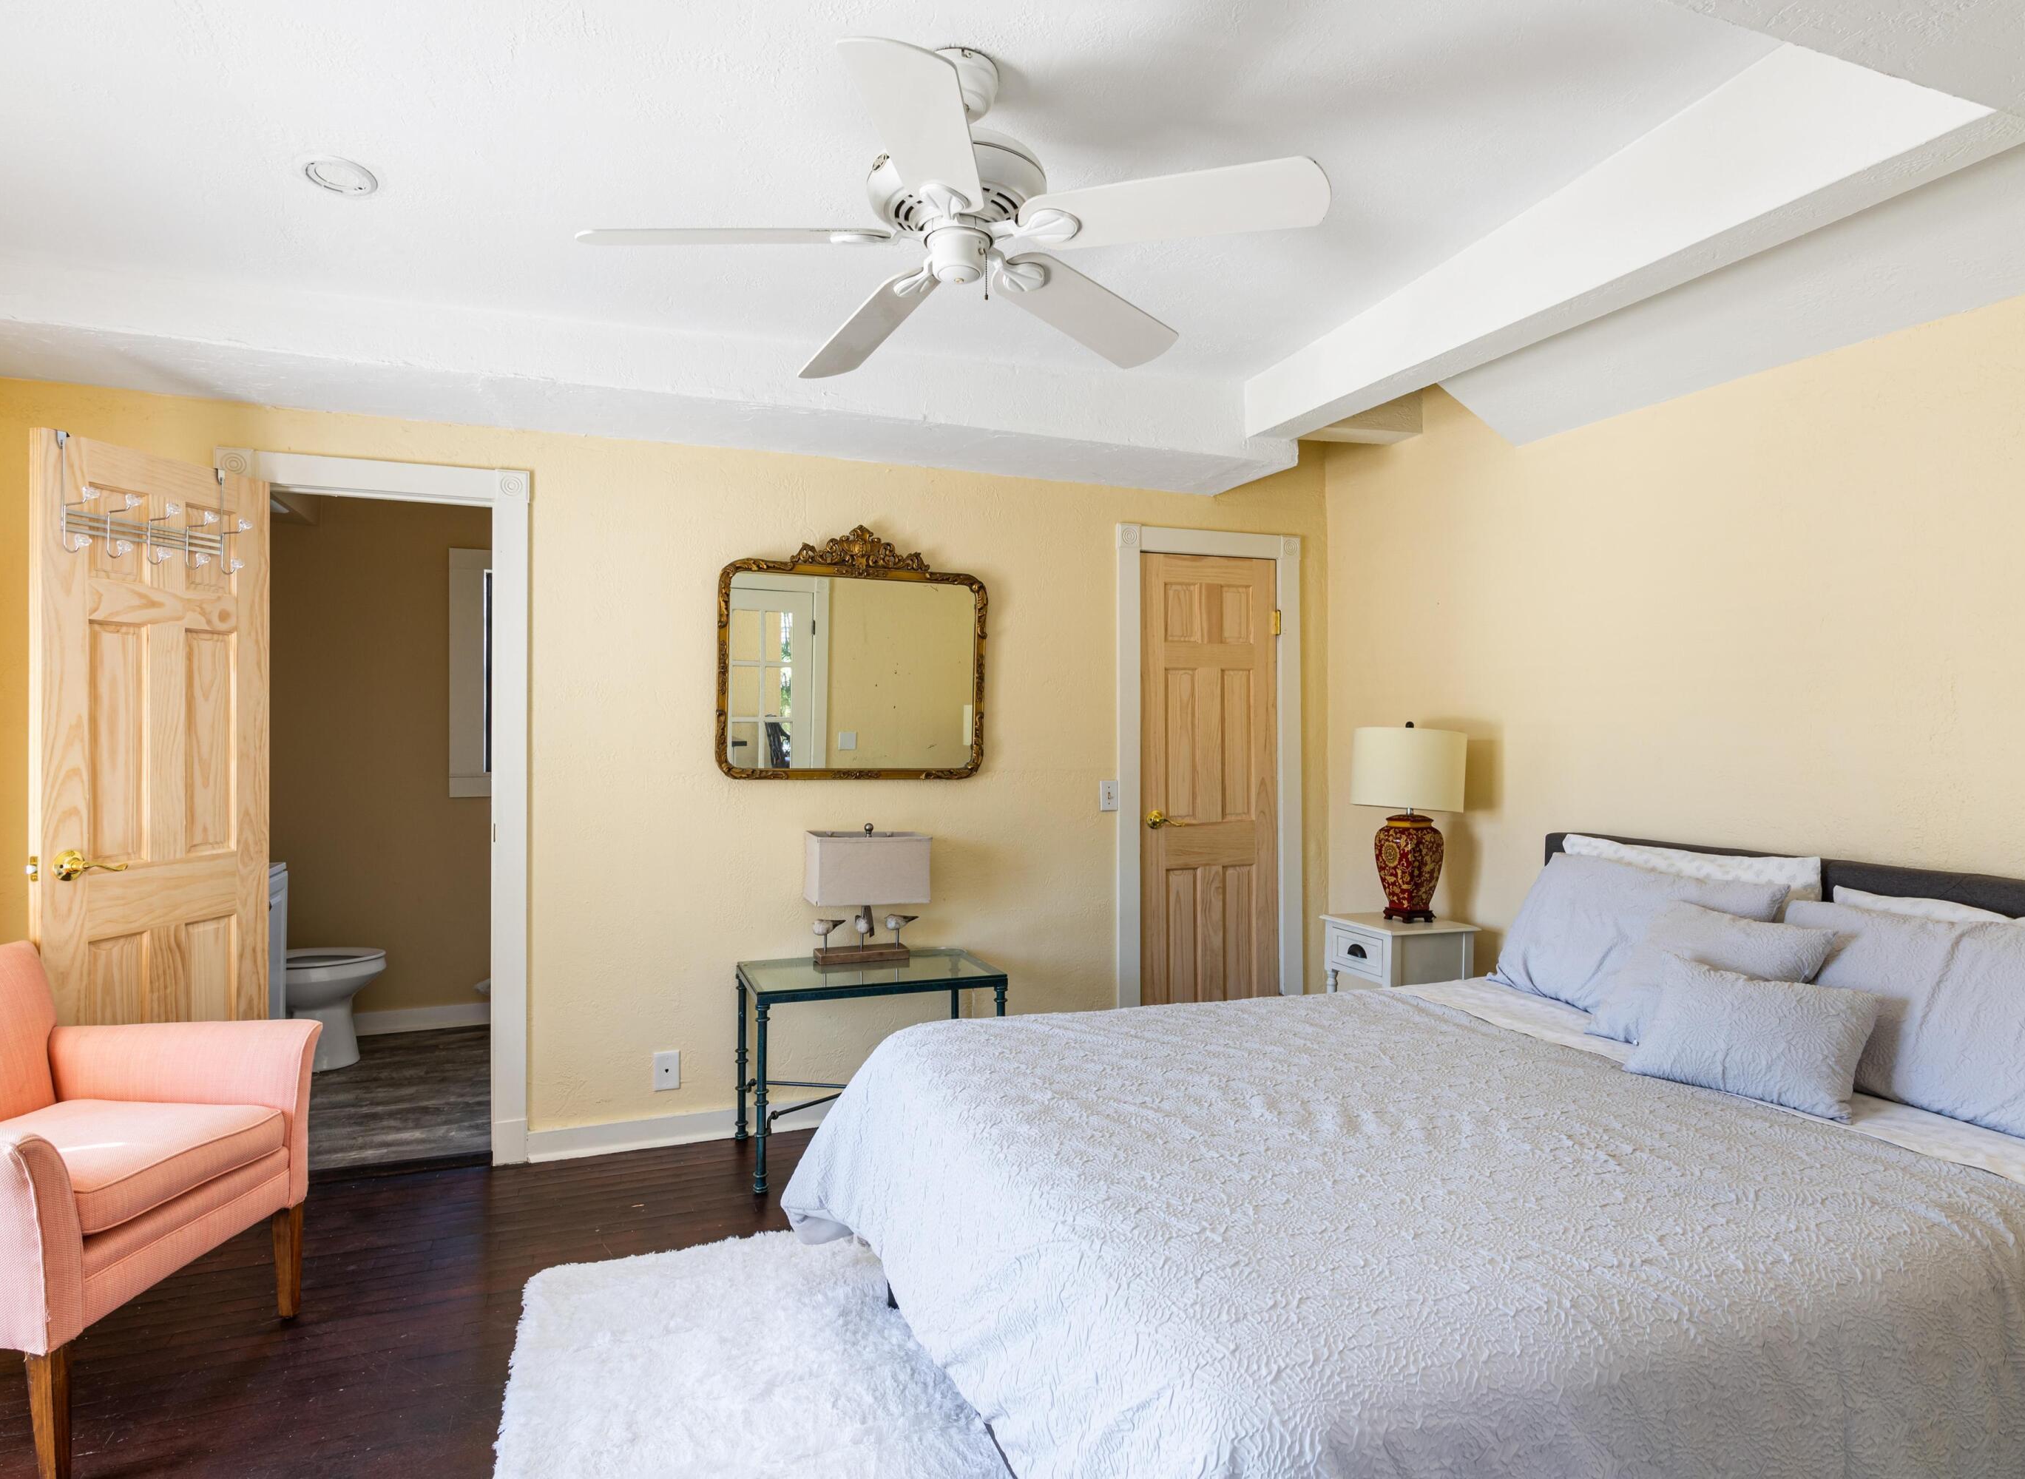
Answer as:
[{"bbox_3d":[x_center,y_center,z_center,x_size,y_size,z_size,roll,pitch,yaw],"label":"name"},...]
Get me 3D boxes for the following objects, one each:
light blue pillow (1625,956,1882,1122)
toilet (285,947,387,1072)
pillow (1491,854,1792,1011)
[{"bbox_3d":[1.401,0.553,1.991,0.135,0.280,0.390,44,-19,-20],"label":"light blue pillow"},{"bbox_3d":[-2.982,0.956,4.311,0.720,0.760,0.420,0,0,-19],"label":"toilet"},{"bbox_3d":[1.547,0.502,2.663,0.165,0.420,0.675,32,-11,-16],"label":"pillow"}]

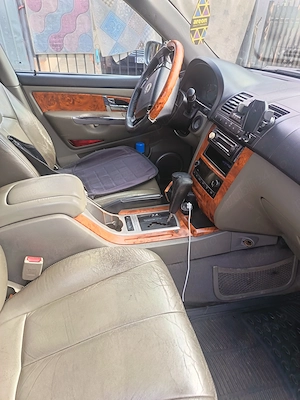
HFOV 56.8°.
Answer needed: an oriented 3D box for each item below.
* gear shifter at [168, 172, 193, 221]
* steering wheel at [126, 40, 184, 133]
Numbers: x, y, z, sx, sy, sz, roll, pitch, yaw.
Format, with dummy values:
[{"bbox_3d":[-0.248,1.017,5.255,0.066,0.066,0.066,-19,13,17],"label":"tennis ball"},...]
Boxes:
[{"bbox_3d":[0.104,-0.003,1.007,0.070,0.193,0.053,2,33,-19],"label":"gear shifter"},{"bbox_3d":[0.029,-0.453,1.149,0.090,0.387,0.387,21,26,-27],"label":"steering wheel"}]

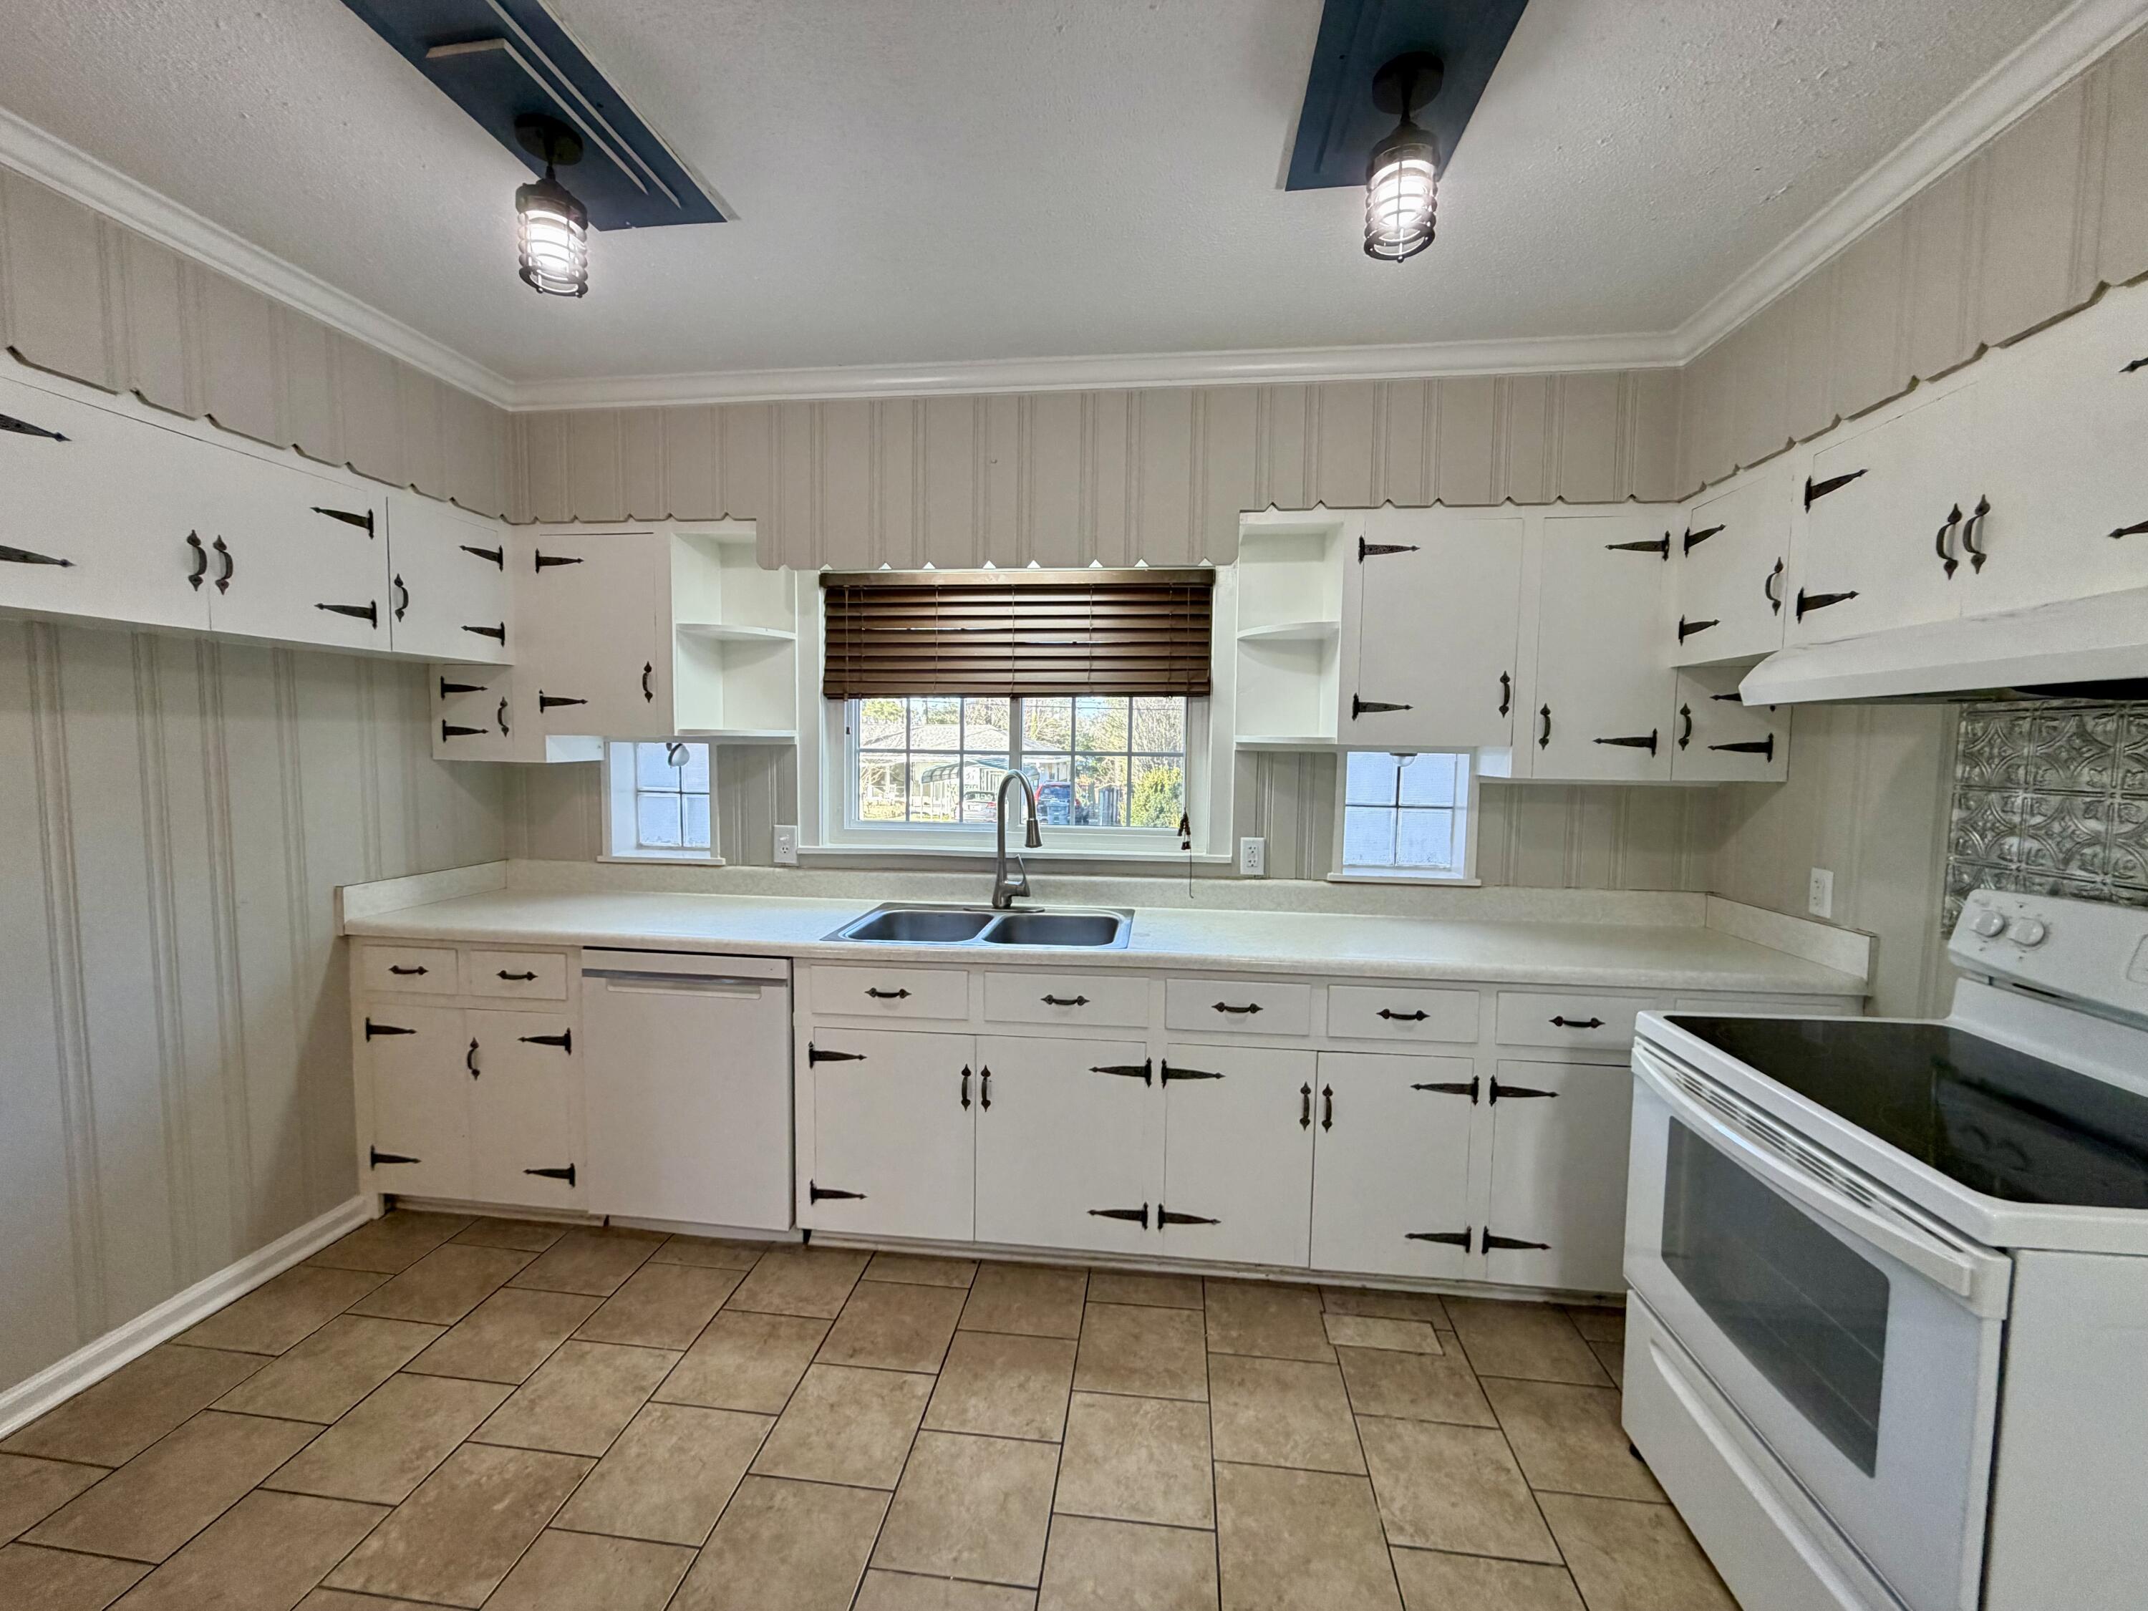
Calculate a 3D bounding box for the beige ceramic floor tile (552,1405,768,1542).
[{"bbox_3d":[-0.798,1.325,1.731,0.302,0.010,0.302,1,5,7],"label":"beige ceramic floor tile"}]

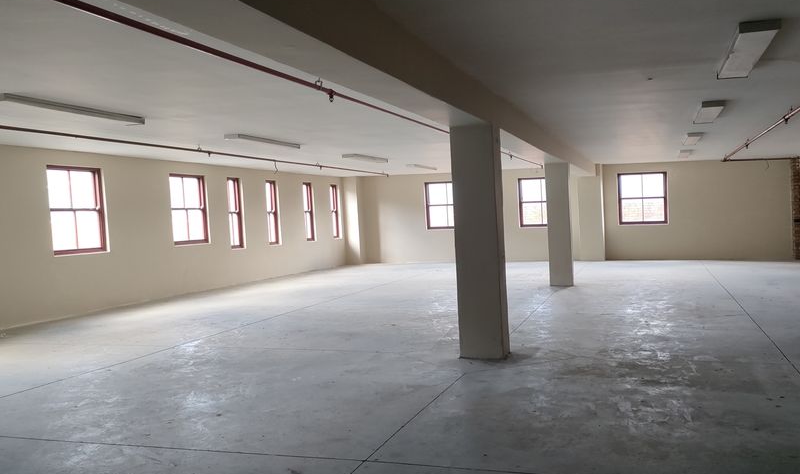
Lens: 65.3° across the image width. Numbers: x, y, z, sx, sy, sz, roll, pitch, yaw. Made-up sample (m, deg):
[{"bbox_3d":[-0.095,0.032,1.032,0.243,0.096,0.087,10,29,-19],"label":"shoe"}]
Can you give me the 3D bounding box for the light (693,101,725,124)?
[{"bbox_3d":[4.119,-1.652,8.343,0.254,0.082,1.645,-1,2,22],"label":"light"}]

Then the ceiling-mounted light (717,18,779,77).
[{"bbox_3d":[2.805,-1.491,5.083,0.254,0.082,1.645,-1,2,22],"label":"ceiling-mounted light"}]

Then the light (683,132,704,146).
[{"bbox_3d":[5.378,-1.797,11.466,0.254,0.082,1.645,-1,2,22],"label":"light"}]

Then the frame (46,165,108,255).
[{"bbox_3d":[-5.574,-0.459,10.763,0.126,1.481,1.161,-1,2,22],"label":"frame"}]

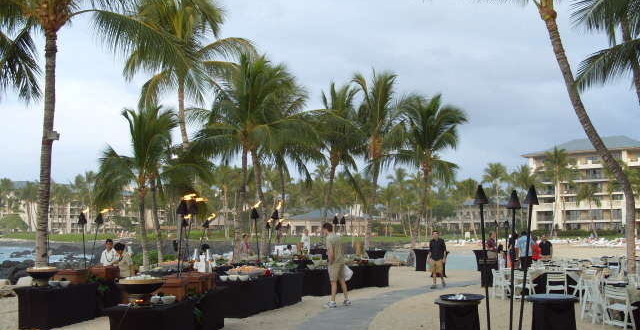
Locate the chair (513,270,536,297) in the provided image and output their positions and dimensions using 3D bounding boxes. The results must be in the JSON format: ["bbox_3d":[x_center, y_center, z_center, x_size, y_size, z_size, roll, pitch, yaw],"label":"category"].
[{"bbox_3d":[5.032,3.006,15.963,0.450,0.790,0.500,-5,-8,38],"label":"chair"}]

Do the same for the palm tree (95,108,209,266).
[{"bbox_3d":[-6.479,1.049,25.031,4.400,6.500,4.200,0,-6,0],"label":"palm tree"}]

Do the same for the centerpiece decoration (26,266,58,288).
[{"bbox_3d":[-4.968,2.017,11.596,0.560,0.370,0.560,0,-6,0],"label":"centerpiece decoration"}]

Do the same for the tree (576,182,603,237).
[{"bbox_3d":[46.645,7.832,112.000,4.700,9.843,4.500,0,-7,0],"label":"tree"}]

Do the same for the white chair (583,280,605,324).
[{"bbox_3d":[5.202,2.588,12.286,0.500,0.790,0.450,0,-6,-3],"label":"white chair"}]

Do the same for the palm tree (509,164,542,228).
[{"bbox_3d":[40.465,6.875,128.042,7.000,14.000,7.000,0,-6,0],"label":"palm tree"}]

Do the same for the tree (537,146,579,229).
[{"bbox_3d":[41.106,4.803,112.000,7.600,16.114,7.200,0,-7,0],"label":"tree"}]

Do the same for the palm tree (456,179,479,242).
[{"bbox_3d":[23.730,7.305,104.819,4.100,9.900,4.100,0,-6,0],"label":"palm tree"}]

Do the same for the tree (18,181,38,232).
[{"bbox_3d":[-90.004,12.754,199.774,5.900,15.500,5.900,0,-6,0],"label":"tree"}]

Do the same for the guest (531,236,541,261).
[{"bbox_3d":[8.520,3.631,25.500,0.480,1.678,0.340,1,-7,-11],"label":"guest"}]

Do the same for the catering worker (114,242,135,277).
[{"bbox_3d":[-3.799,2.251,12.532,0.450,1.550,0.500,5,-8,-37],"label":"catering worker"}]

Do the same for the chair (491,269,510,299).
[{"bbox_3d":[4.795,3.154,17.050,0.500,0.790,0.450,3,-7,-21],"label":"chair"}]

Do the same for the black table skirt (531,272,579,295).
[{"bbox_3d":[6.163,3.101,16.866,1.550,0.730,1.550,0,-6,0],"label":"black table skirt"}]

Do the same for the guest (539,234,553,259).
[{"bbox_3d":[8.128,3.397,23.271,0.520,1.730,0.320,-1,-6,8],"label":"guest"}]

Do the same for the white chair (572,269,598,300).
[{"bbox_3d":[6.409,2.945,15.650,0.460,0.790,0.500,4,-8,-30],"label":"white chair"}]

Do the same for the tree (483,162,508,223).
[{"bbox_3d":[32.558,6.369,120.048,5.800,14.000,5.800,0,-6,0],"label":"tree"}]

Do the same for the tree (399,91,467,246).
[{"bbox_3d":[6.666,0.970,40.500,5.200,10.835,5.000,0,-7,0],"label":"tree"}]

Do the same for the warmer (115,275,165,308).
[{"bbox_3d":[-2.226,1.546,7.981,0.630,0.390,0.580,1,-6,-6],"label":"warmer"}]

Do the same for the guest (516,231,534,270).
[{"bbox_3d":[6.195,2.849,19.507,0.550,1.740,0.400,-1,-6,6],"label":"guest"}]

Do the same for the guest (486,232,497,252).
[{"bbox_3d":[6.208,3.281,23.383,0.400,1.710,0.500,-1,-6,9],"label":"guest"}]

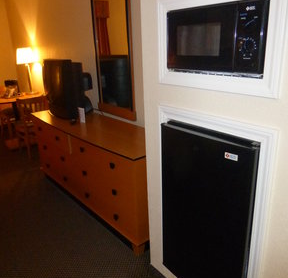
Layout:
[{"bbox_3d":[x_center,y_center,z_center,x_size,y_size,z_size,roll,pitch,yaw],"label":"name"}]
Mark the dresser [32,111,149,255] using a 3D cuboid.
[{"bbox_3d":[-0.440,0.212,2.571,0.530,0.738,1.818,-17,24,-37],"label":"dresser"}]

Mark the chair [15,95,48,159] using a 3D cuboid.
[{"bbox_3d":[-1.495,-0.187,3.698,0.437,0.828,0.484,-17,24,-37],"label":"chair"}]

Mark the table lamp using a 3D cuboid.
[{"bbox_3d":[-1.707,-1.006,3.932,0.251,0.656,0.251,-17,24,-37],"label":"table lamp"}]

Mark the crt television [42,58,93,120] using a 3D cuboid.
[{"bbox_3d":[-0.752,-0.549,2.815,0.409,0.563,0.558,-15,23,-33],"label":"crt television"}]

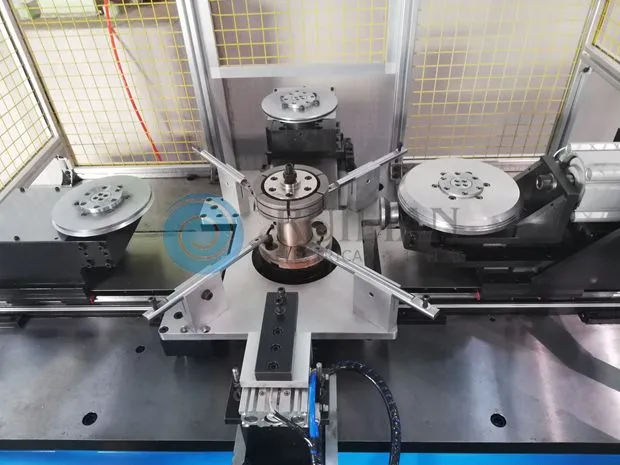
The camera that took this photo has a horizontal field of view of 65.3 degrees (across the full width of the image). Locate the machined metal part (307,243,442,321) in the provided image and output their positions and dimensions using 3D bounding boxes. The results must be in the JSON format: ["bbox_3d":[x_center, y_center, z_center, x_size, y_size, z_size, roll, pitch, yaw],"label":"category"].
[{"bbox_3d":[0.113,0.085,0.946,0.300,0.018,0.026,28,50,31],"label":"machined metal part"}]

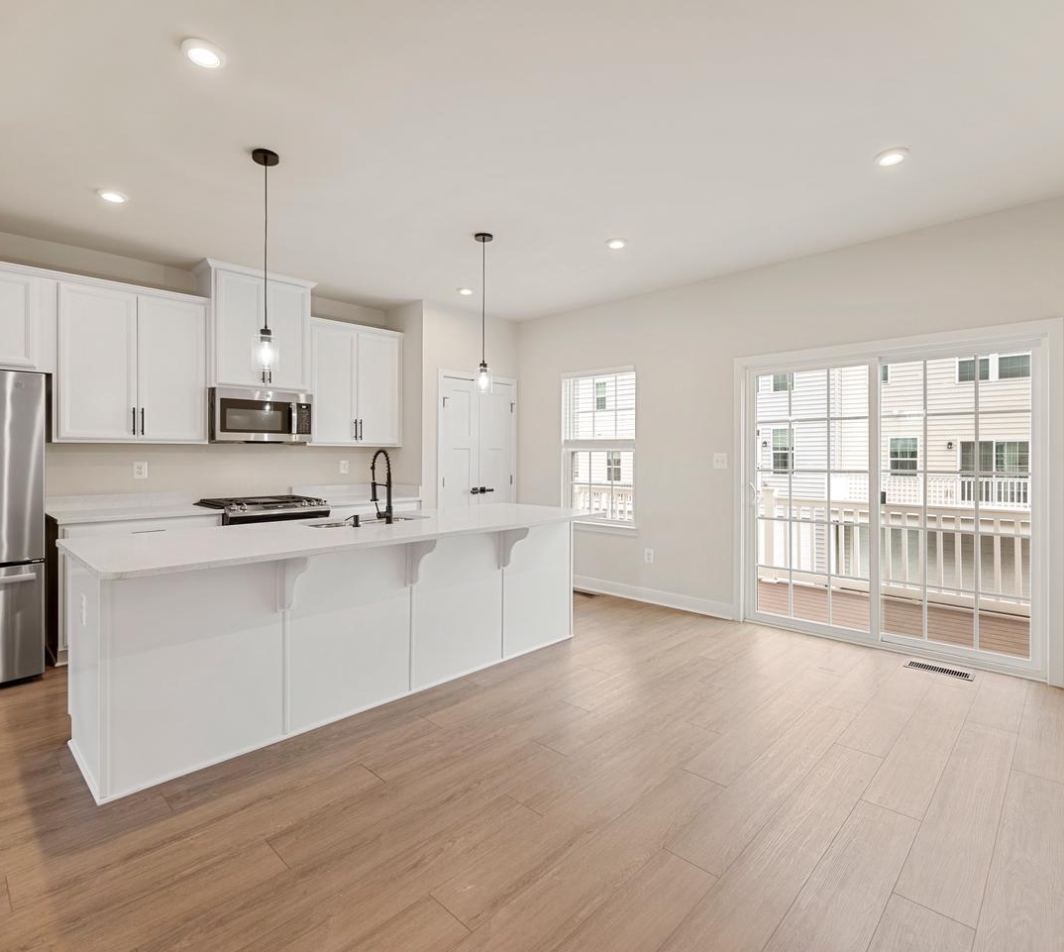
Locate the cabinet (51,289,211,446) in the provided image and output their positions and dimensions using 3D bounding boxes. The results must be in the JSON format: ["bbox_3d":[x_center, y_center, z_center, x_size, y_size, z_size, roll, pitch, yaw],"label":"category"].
[{"bbox_3d":[-2.901,-0.770,4.019,0.330,1.090,0.910,2,3,45],"label":"cabinet"}]

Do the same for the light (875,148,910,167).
[{"bbox_3d":[1.759,-1.552,2.734,0.150,0.025,0.150,2,3,45],"label":"light"}]

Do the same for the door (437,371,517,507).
[{"bbox_3d":[-0.539,0.047,5.814,0.080,2.130,1.040,2,3,45],"label":"door"}]

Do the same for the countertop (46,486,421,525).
[{"bbox_3d":[-2.211,0.206,4.578,0.620,0.140,2.635,2,3,45],"label":"countertop"}]

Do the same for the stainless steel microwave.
[{"bbox_3d":[-2.262,-0.477,4.579,0.430,0.415,0.750,2,3,45],"label":"stainless steel microwave"}]

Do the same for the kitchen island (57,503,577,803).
[{"bbox_3d":[-0.889,0.745,3.353,1.070,0.915,2.870,2,3,45],"label":"kitchen island"}]

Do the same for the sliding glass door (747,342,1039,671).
[{"bbox_3d":[2.357,0.167,3.856,1.740,2.000,0.110,2,3,45],"label":"sliding glass door"}]

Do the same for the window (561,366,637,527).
[{"bbox_3d":[0.641,-0.281,5.510,0.890,1.470,0.100,2,3,45],"label":"window"}]

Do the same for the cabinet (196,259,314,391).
[{"bbox_3d":[-2.267,-1.153,4.584,0.420,0.925,0.835,2,3,45],"label":"cabinet"}]

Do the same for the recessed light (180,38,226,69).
[{"bbox_3d":[-1.202,-1.529,2.037,0.150,0.025,0.150,2,3,45],"label":"recessed light"}]

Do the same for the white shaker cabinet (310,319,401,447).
[{"bbox_3d":[-1.708,-0.823,5.229,0.330,1.110,0.910,2,3,45],"label":"white shaker cabinet"}]

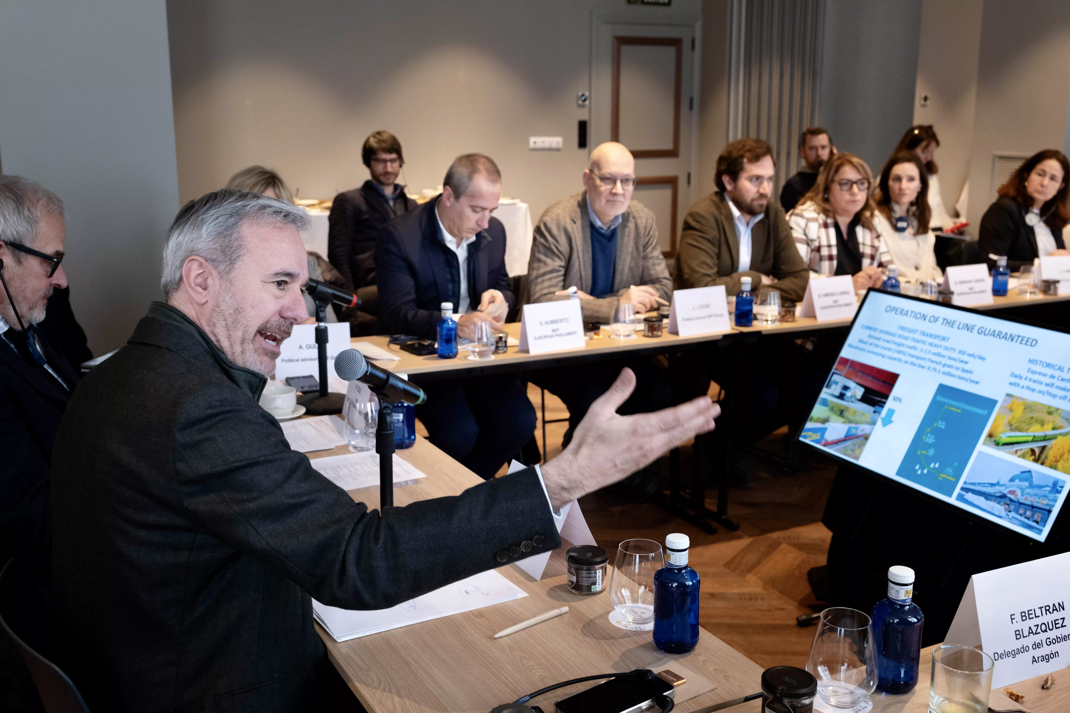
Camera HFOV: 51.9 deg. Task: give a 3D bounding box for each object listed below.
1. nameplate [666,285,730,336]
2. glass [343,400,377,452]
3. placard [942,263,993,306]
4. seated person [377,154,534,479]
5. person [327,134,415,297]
[{"bbox_3d":[0.552,-0.155,3.683,0.209,0.147,0.073,-7,15,-28],"label":"nameplate"},{"bbox_3d":[-0.374,0.149,2.421,0.091,0.110,0.091,0,13,0],"label":"glass"},{"bbox_3d":[1.641,-0.275,4.187,0.210,0.142,0.087,-7,15,-27],"label":"placard"},{"bbox_3d":[-0.279,-0.007,3.692,0.570,1.320,0.760,-7,15,-29],"label":"seated person"},{"bbox_3d":[-0.665,-0.421,5.430,0.520,1.340,0.830,-6,14,-24],"label":"person"}]

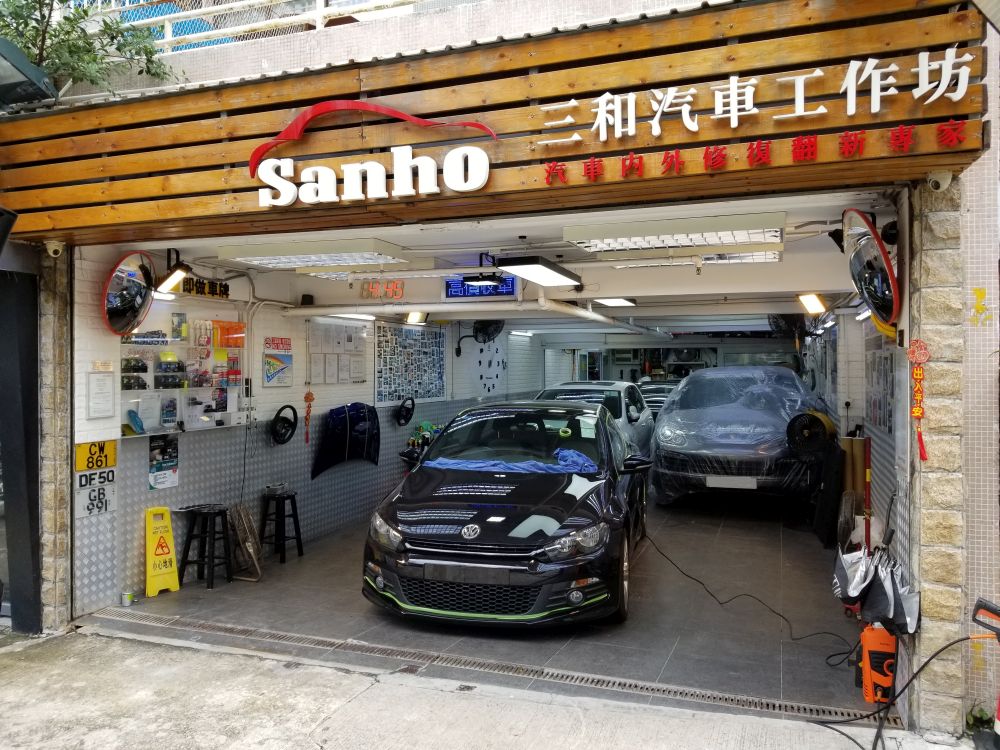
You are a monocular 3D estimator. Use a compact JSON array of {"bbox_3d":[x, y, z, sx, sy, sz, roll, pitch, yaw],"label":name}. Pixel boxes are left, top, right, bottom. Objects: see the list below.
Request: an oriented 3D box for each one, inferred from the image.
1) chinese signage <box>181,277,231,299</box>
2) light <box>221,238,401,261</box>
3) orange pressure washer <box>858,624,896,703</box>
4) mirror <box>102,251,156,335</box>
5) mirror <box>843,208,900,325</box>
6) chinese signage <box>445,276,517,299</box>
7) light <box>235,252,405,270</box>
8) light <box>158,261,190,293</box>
[{"bbox_3d":[-2.388,-0.708,6.100,0.030,0.150,0.580,0,1,20],"label":"chinese signage"},{"bbox_3d":[-1.382,-0.879,5.513,1.240,0.095,0.440,0,0,21],"label":"light"},{"bbox_3d":[1.908,1.427,3.814,0.180,0.390,0.200,0,1,17],"label":"orange pressure washer"},{"bbox_3d":[-2.501,-0.554,5.128,0.110,0.600,0.600,17,2,5],"label":"mirror"},{"bbox_3d":[1.780,-0.522,3.661,0.130,0.610,0.610,-21,-6,14],"label":"mirror"},{"bbox_3d":[-0.167,-0.750,6.439,0.700,0.205,0.060,0,0,21],"label":"chinese signage"},{"bbox_3d":[-1.295,-0.846,5.325,1.216,0.089,0.562,0,1,19],"label":"light"},{"bbox_3d":[-2.318,-0.702,5.350,0.220,0.080,0.230,-45,3,-4],"label":"light"}]

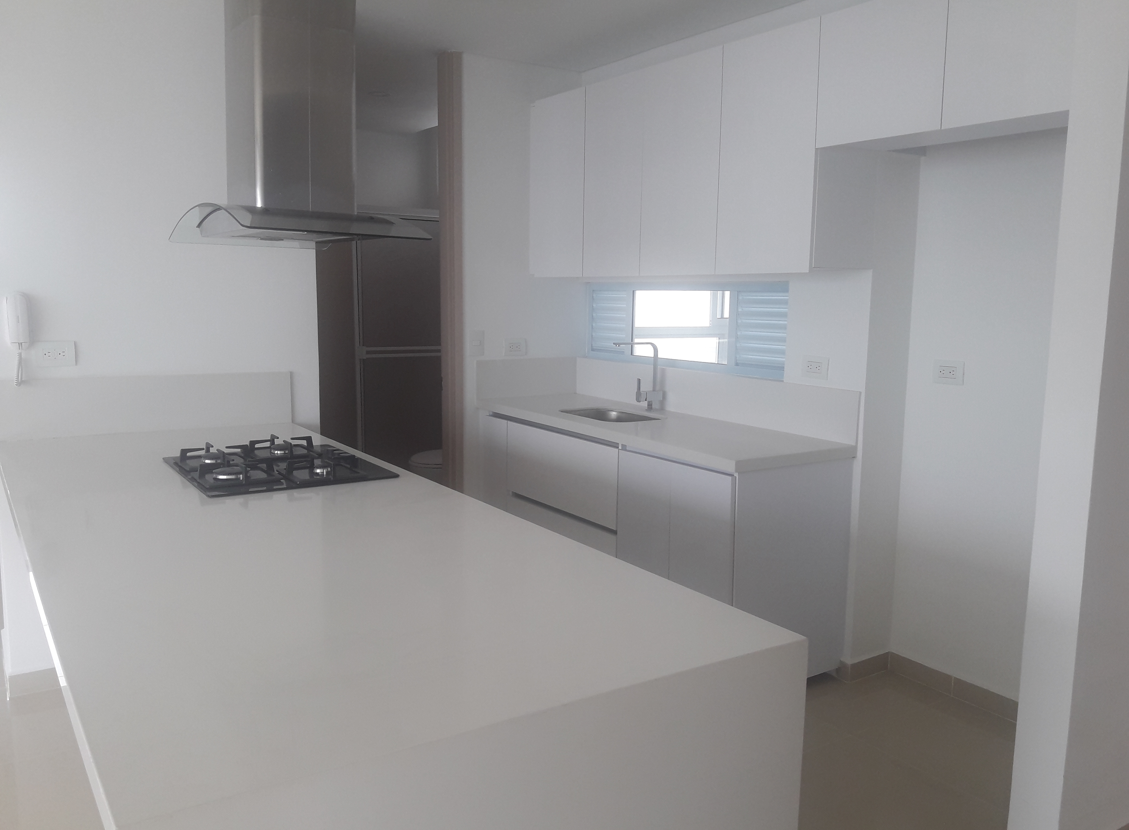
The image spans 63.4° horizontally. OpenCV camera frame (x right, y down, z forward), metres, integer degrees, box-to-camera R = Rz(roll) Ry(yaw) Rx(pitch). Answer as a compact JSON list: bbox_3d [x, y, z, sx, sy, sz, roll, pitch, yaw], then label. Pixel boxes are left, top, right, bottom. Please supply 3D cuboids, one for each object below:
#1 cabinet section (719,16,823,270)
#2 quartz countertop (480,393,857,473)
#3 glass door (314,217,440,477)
[{"bbox_3d":[0.827,-0.915,3.259,0.319,0.821,0.459,-5,9,-33],"label":"cabinet section"},{"bbox_3d":[0.304,0.039,3.798,0.590,0.038,1.765,-4,9,-34],"label":"quartz countertop"},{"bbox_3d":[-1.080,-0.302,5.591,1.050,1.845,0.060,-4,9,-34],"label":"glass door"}]

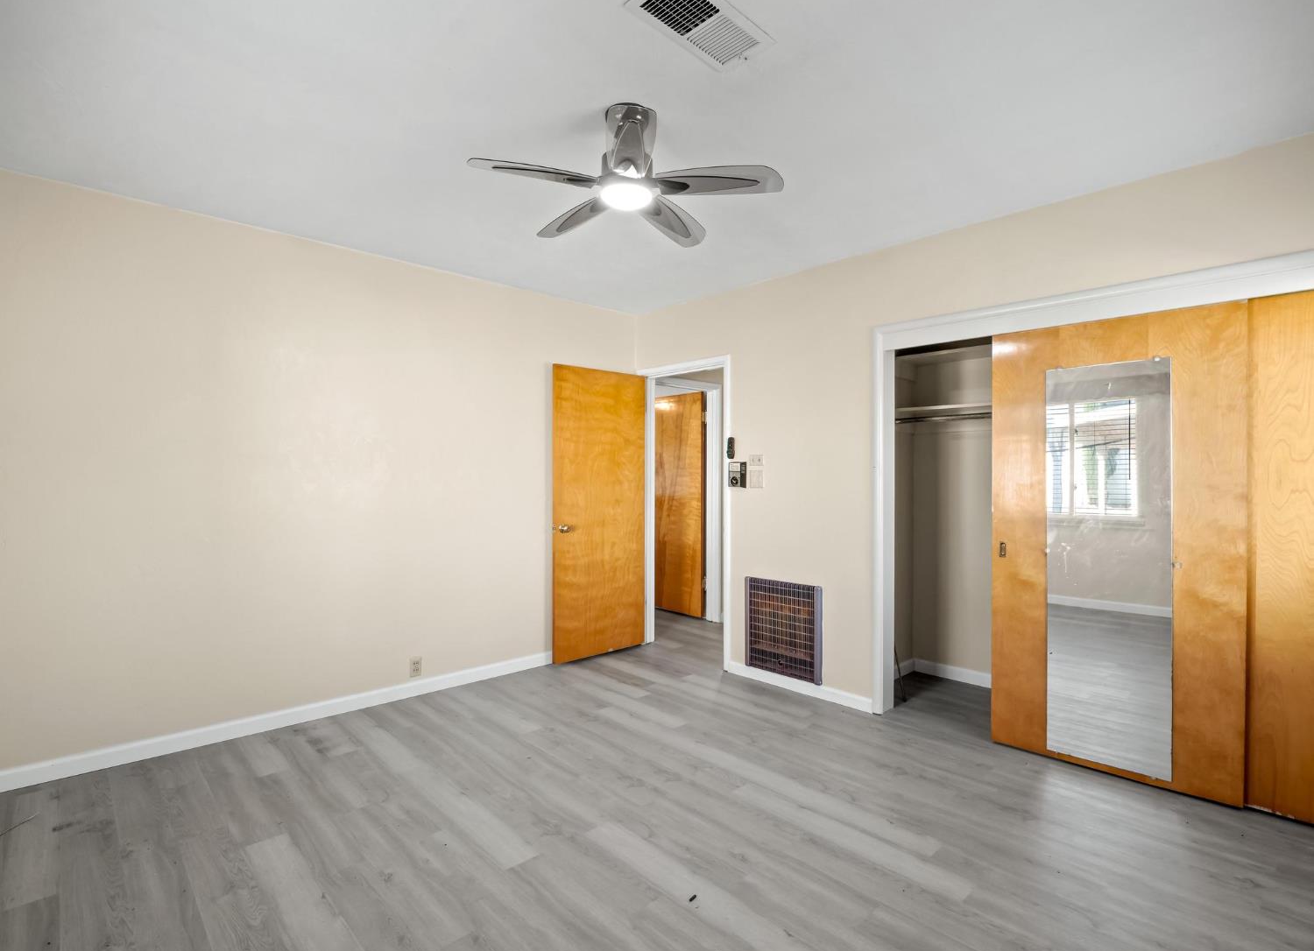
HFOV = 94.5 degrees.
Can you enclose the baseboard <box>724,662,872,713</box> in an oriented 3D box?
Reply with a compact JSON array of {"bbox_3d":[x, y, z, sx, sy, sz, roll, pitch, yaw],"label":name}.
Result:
[{"bbox_3d":[0.810,1.241,3.615,0.016,0.080,0.985,0,0,-45],"label":"baseboard"}]

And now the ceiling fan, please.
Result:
[{"bbox_3d":[-0.085,-1.083,2.060,1.010,0.285,0.980,0,0,-5],"label":"ceiling fan"}]

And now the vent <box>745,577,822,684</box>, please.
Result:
[{"bbox_3d":[0.754,0.916,3.650,0.048,0.562,0.515,0,0,-45],"label":"vent"}]

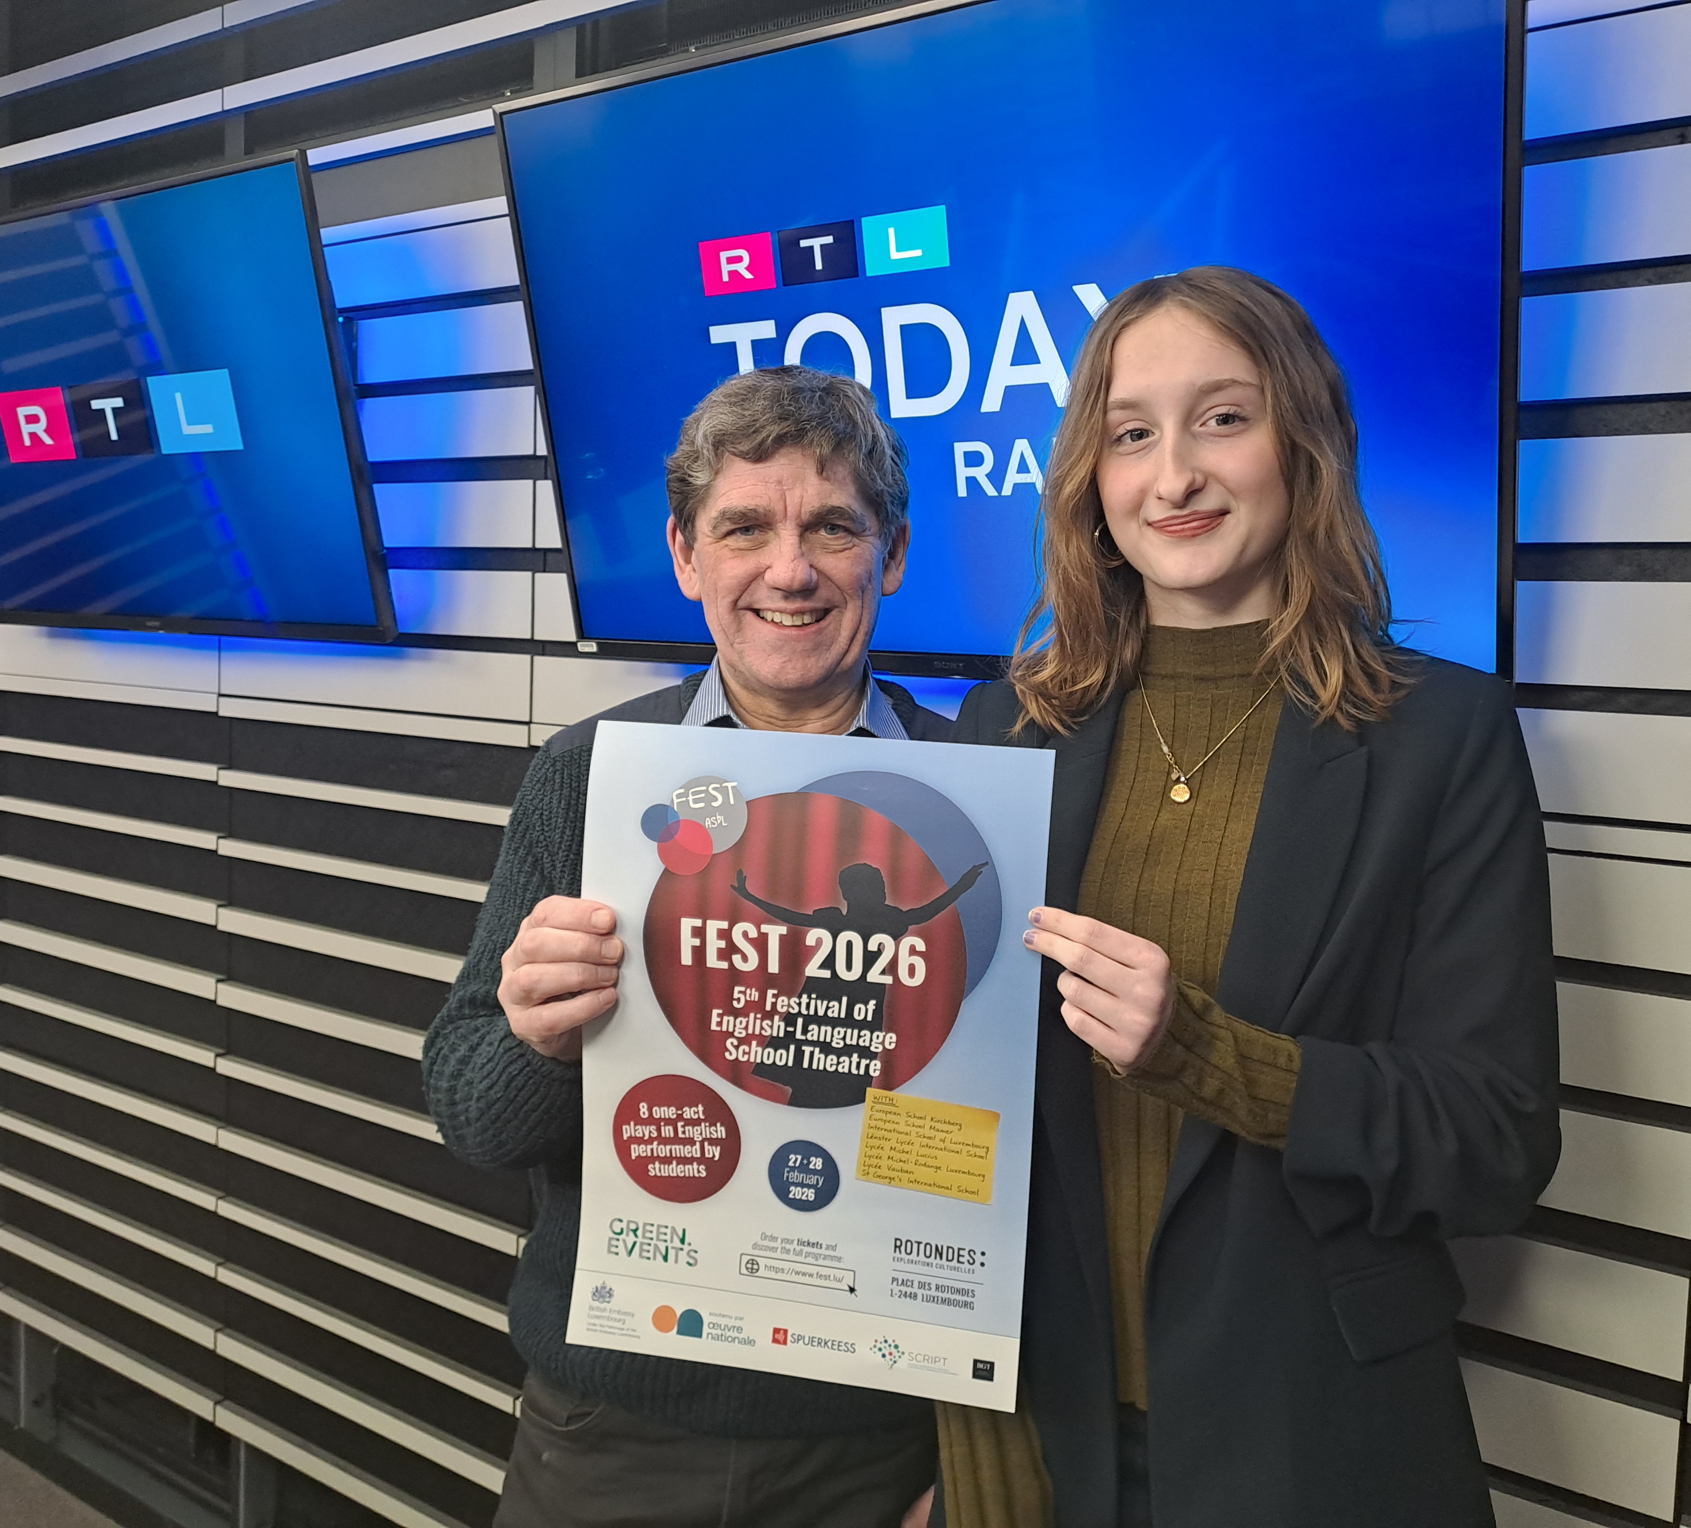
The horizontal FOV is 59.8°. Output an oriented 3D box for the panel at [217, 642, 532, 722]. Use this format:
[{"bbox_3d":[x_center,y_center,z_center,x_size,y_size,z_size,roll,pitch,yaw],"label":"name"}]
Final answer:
[{"bbox_3d":[-0.629,-0.115,1.938,0.617,0.080,0.018,5,5,33],"label":"panel"}]

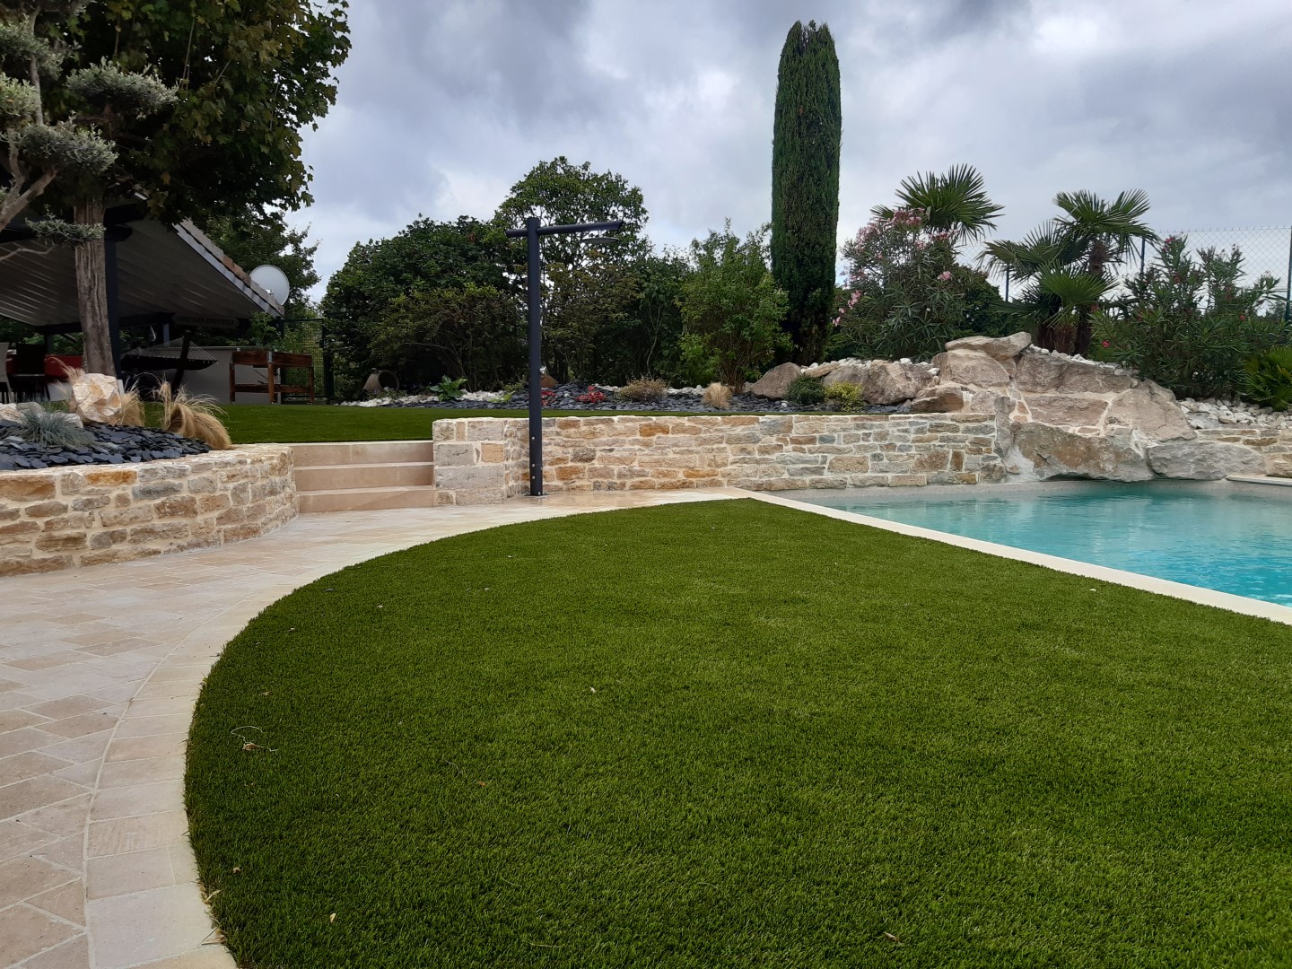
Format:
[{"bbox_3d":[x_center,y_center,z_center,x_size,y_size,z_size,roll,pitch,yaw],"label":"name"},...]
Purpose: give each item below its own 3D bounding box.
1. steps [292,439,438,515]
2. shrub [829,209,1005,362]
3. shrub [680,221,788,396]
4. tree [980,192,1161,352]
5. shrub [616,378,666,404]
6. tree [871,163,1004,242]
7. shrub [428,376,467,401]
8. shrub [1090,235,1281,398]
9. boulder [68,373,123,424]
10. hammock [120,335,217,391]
[{"bbox_3d":[-2.340,-0.072,7.980,1.100,0.490,0.950,-2,5,-24],"label":"steps"},{"bbox_3d":[3.547,-2.576,12.700,2.250,2.100,2.000,0,5,0],"label":"shrub"},{"bbox_3d":[1.227,-2.453,13.400,1.500,2.330,1.400,0,5,0],"label":"shrub"},{"bbox_3d":[5.461,-2.724,12.500,2.200,2.200,2.100,0,5,0],"label":"tree"},{"bbox_3d":[-0.047,-1.248,12.900,0.660,0.340,0.600,0,5,0],"label":"shrub"},{"bbox_3d":[4.081,-3.190,13.600,1.850,2.650,1.800,0,5,0],"label":"tree"},{"bbox_3d":[-2.841,-1.381,13.900,0.540,0.370,0.500,0,5,0],"label":"shrub"},{"bbox_3d":[6.777,-2.070,12.100,2.350,2.050,2.000,0,5,0],"label":"shrub"},{"bbox_3d":[-4.082,-0.640,7.200,0.400,0.390,0.380,0,5,0],"label":"boulder"},{"bbox_3d":[-7.000,-1.640,13.900,1.250,1.050,3.200,-3,6,-35],"label":"hammock"}]

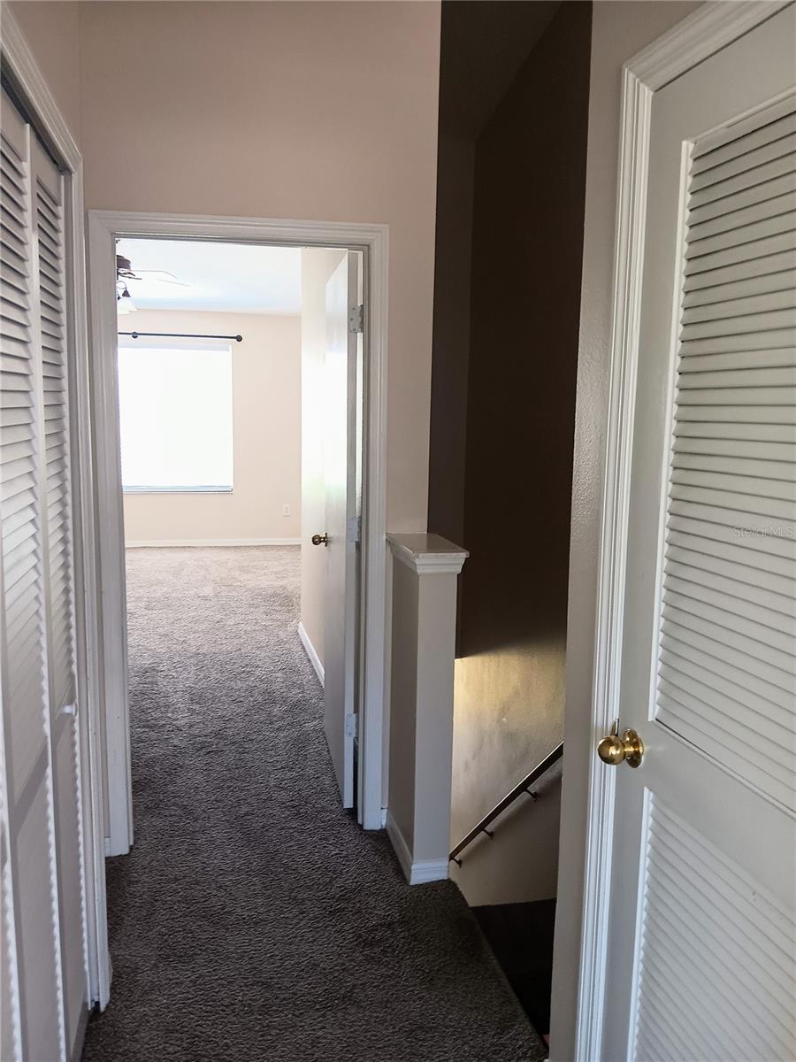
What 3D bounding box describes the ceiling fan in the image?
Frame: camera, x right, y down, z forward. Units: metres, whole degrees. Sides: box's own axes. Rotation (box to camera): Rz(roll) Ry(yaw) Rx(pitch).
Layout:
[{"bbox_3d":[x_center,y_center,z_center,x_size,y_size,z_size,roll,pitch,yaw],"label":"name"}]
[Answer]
[{"bbox_3d":[-1.853,-1.587,5.100,1.280,0.420,1.280,-1,8,-13],"label":"ceiling fan"}]

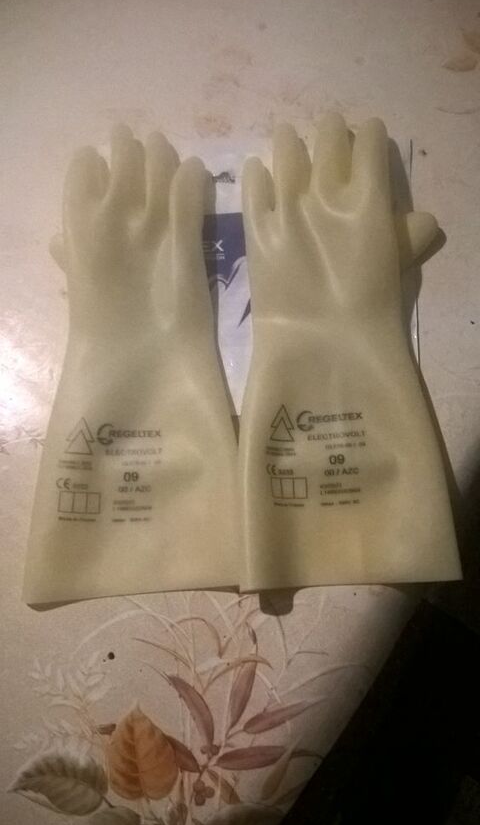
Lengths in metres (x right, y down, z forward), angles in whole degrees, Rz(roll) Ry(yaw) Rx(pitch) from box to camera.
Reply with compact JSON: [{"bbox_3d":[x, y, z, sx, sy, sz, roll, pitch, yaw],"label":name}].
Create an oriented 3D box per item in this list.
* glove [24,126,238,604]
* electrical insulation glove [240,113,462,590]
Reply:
[{"bbox_3d":[-0.074,-0.048,0.495,0.148,0.075,0.355,0,80,0],"label":"glove"},{"bbox_3d":[0.069,-0.056,0.497,0.152,0.075,0.359,-2,80,0],"label":"electrical insulation glove"}]

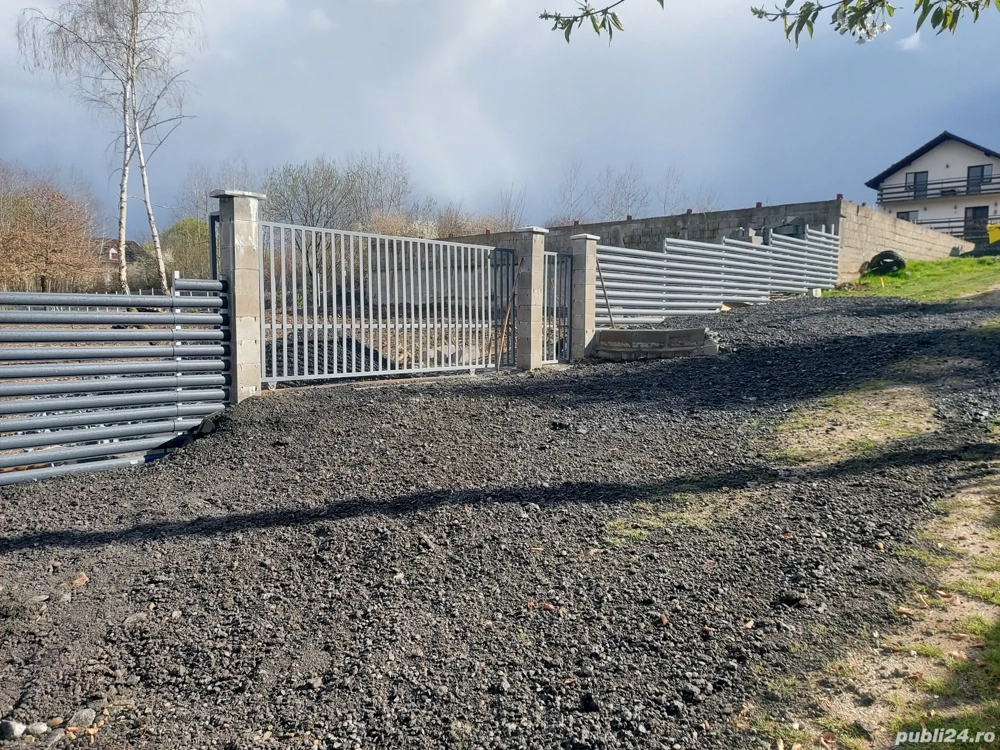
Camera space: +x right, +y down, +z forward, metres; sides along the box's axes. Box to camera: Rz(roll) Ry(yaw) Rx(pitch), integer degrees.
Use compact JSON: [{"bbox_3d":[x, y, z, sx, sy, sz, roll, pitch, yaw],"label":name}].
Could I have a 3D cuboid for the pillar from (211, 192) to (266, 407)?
[{"bbox_3d":[-2.519,-0.729,7.036,0.360,2.004,0.360,5,6,42],"label":"pillar"}]

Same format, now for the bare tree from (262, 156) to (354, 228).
[{"bbox_3d":[-6.918,-5.350,26.201,3.213,5.049,3.213,1,5,0],"label":"bare tree"}]

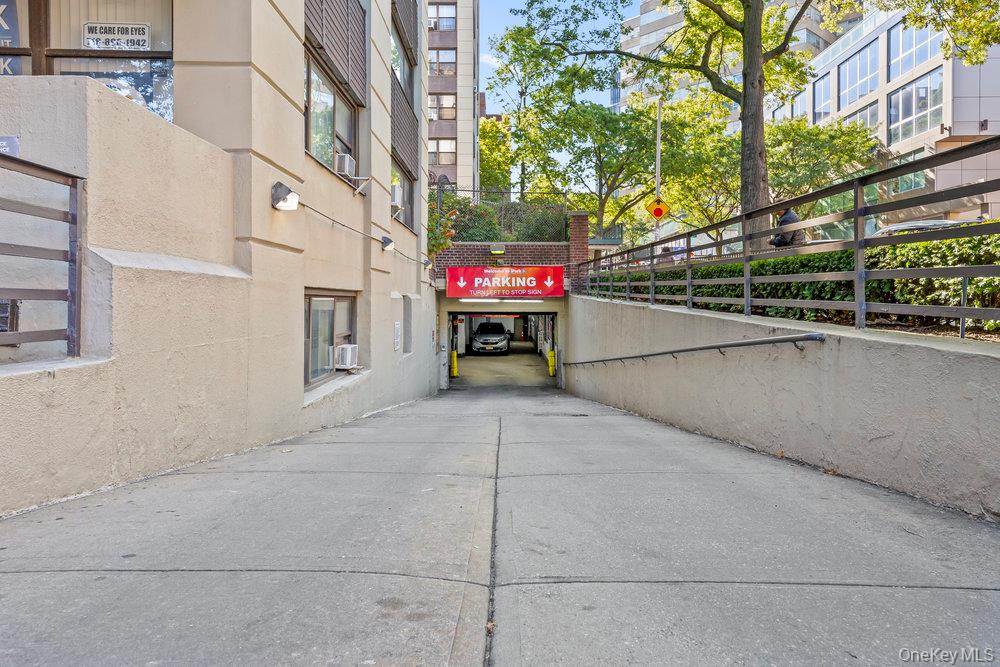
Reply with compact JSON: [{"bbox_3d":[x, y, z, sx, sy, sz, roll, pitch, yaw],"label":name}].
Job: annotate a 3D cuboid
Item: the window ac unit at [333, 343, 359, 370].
[{"bbox_3d":[-2.200,0.320,9.200,0.380,0.290,0.430,0,2,0],"label":"window ac unit"}]

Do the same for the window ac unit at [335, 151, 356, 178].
[{"bbox_3d":[-2.240,-2.300,9.250,0.370,0.280,0.420,0,2,0],"label":"window ac unit"}]

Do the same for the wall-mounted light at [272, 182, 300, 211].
[{"bbox_3d":[-1.920,-1.220,6.040,0.190,0.240,0.320,0,2,0],"label":"wall-mounted light"}]

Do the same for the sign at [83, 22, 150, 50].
[{"bbox_3d":[-3.240,-2.510,5.640,0.570,0.235,0.012,0,2,0],"label":"sign"}]

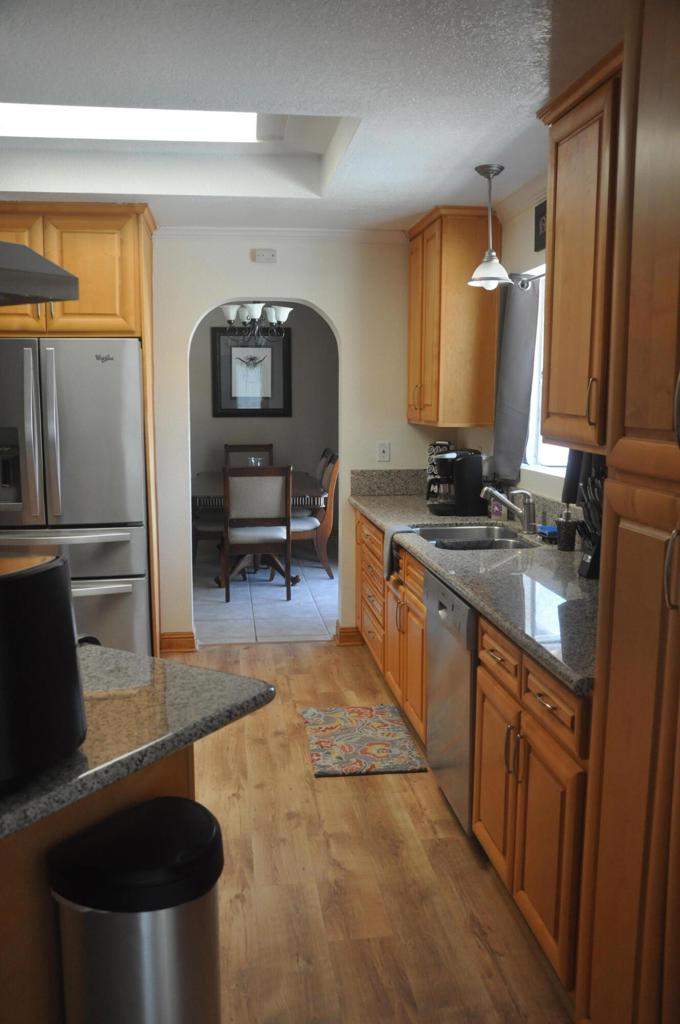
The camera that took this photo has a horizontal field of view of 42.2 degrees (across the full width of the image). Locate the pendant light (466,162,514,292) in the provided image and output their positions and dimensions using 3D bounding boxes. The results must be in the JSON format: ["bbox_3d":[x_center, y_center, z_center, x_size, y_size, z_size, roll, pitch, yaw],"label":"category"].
[{"bbox_3d":[0.618,-1.175,3.644,0.194,0.489,0.194,-1,8,-8],"label":"pendant light"}]

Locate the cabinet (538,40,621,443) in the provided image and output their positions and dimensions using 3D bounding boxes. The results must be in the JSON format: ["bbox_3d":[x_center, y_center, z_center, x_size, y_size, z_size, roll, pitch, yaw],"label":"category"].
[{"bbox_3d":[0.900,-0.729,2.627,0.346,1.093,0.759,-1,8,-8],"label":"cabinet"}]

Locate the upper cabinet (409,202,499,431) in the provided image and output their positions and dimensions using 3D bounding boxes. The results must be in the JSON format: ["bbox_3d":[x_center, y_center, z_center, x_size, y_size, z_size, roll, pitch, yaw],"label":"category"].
[{"bbox_3d":[0.600,-1.026,4.816,0.344,1.104,0.795,-1,8,-8],"label":"upper cabinet"}]

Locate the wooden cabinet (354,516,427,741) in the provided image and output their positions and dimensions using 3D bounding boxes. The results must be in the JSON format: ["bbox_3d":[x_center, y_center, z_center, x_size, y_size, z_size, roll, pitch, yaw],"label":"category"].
[{"bbox_3d":[0.525,0.494,4.483,0.608,0.874,1.853,-1,8,-8],"label":"wooden cabinet"}]

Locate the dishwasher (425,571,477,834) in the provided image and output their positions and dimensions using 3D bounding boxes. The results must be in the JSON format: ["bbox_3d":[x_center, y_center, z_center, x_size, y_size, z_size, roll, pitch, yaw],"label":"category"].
[{"bbox_3d":[0.674,0.673,3.270,0.602,0.840,0.608,-1,8,-8],"label":"dishwasher"}]

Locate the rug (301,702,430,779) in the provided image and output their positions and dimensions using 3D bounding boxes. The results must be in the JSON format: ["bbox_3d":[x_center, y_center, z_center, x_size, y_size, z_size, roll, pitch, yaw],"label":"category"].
[{"bbox_3d":[0.090,1.012,3.961,0.461,0.012,0.780,-1,8,-8],"label":"rug"}]

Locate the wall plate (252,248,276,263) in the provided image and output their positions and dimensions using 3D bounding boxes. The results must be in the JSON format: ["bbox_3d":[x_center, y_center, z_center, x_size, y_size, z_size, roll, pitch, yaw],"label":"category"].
[{"bbox_3d":[-0.417,-1.441,4.954,0.120,0.073,0.015,-1,8,-8],"label":"wall plate"}]

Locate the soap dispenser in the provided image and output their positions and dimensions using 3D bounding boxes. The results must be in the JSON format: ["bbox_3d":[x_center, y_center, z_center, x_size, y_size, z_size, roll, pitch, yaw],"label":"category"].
[{"bbox_3d":[0.896,0.056,3.500,0.071,0.192,0.071,2,8,10],"label":"soap dispenser"}]

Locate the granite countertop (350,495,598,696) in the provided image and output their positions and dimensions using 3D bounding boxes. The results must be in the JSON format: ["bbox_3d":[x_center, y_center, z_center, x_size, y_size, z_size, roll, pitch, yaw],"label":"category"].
[{"bbox_3d":[0.621,0.148,3.668,0.655,0.042,3.382,-1,8,-8],"label":"granite countertop"}]

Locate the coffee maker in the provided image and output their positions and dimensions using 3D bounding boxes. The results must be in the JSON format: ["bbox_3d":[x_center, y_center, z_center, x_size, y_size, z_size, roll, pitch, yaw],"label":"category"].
[{"bbox_3d":[0.611,-0.154,4.526,0.294,0.319,0.243,-1,8,-8],"label":"coffee maker"}]

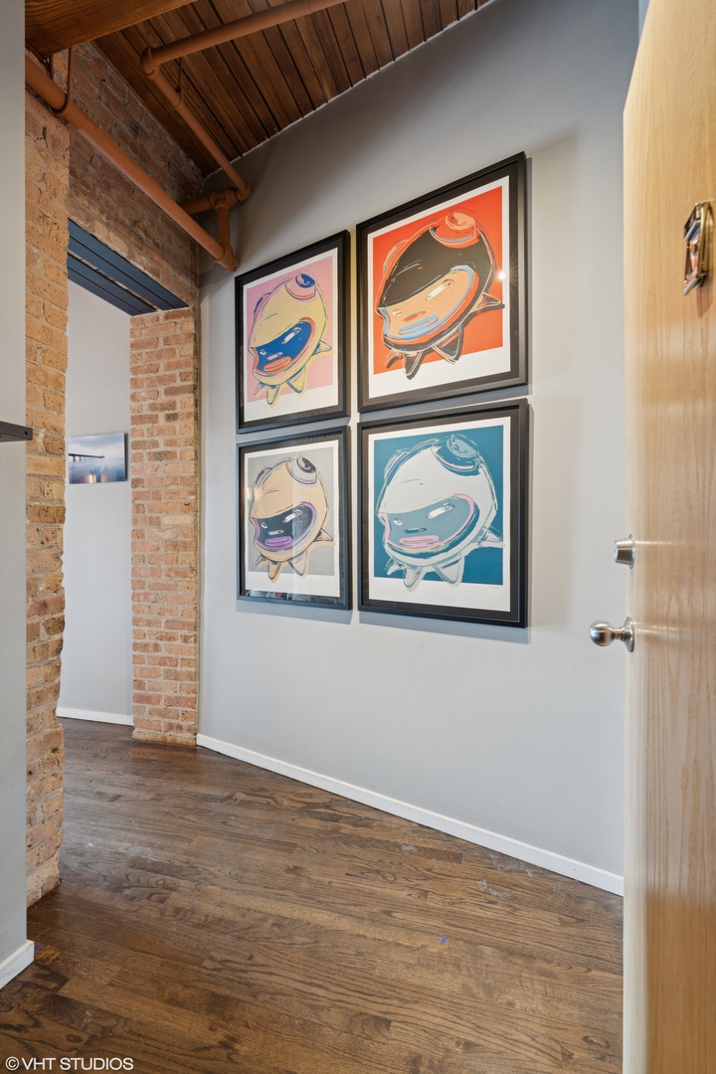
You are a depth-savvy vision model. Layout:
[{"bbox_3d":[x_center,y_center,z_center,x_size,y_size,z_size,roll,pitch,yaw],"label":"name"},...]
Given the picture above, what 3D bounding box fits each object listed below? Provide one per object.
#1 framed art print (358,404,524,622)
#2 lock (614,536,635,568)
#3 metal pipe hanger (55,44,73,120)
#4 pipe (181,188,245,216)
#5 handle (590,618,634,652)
[{"bbox_3d":[0.294,-0.080,1.808,0.671,0.775,0.034,0,0,33],"label":"framed art print"},{"bbox_3d":[0.523,0.028,0.943,0.028,0.066,0.066,0,0,19],"label":"lock"},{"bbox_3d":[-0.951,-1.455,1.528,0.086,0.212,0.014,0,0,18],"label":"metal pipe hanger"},{"bbox_3d":[-0.718,-1.655,2.354,0.360,0.062,0.064,0,0,16],"label":"pipe"},{"bbox_3d":[0.500,0.192,0.951,0.077,0.069,0.069,0,0,19],"label":"handle"}]

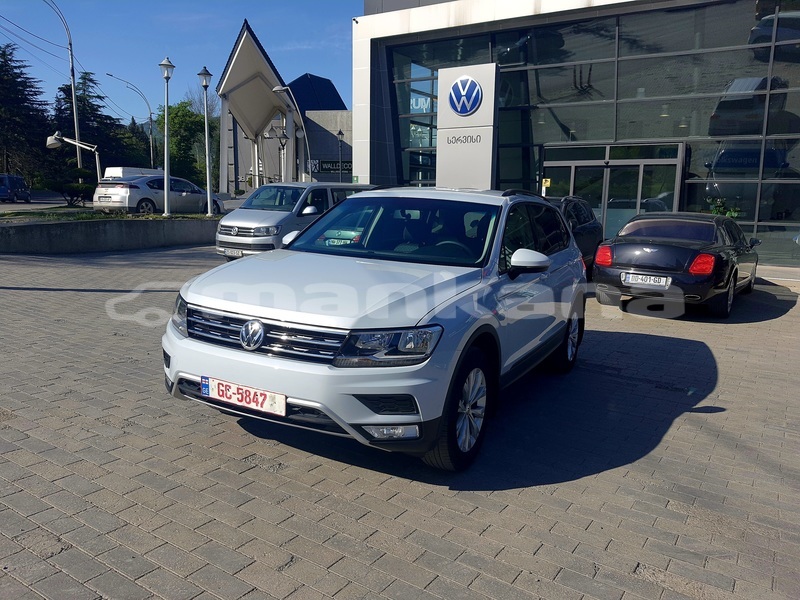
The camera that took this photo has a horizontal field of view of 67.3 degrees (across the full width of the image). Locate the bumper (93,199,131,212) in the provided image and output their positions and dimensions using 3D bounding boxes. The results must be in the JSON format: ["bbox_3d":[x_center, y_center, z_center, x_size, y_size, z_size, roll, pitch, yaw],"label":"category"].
[{"bbox_3d":[-8.930,-2.980,18.580,1.740,0.470,0.400,7,11,29],"label":"bumper"}]

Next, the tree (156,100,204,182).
[{"bbox_3d":[-16.033,-11.058,44.588,4.200,7.200,4.200,2,9,0],"label":"tree"}]

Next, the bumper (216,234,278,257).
[{"bbox_3d":[-3.420,-1.120,12.950,1.870,0.500,0.500,7,11,30],"label":"bumper"}]

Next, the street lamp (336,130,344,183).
[{"bbox_3d":[-3.870,-8.550,39.100,0.480,4.800,0.480,1,9,0],"label":"street lamp"}]

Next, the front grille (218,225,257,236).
[{"bbox_3d":[-3.345,-1.390,12.240,1.020,0.220,0.150,7,11,32],"label":"front grille"}]

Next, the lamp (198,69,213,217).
[{"bbox_3d":[-6.130,-5.020,19.160,0.460,4.600,0.460,1,9,0],"label":"lamp"}]

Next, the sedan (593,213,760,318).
[{"bbox_3d":[4.850,-0.710,10.250,1.960,1.480,5.280,8,10,35],"label":"sedan"}]

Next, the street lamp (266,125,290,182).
[{"bbox_3d":[-4.698,-4.720,24.359,0.550,4.400,0.550,2,9,0],"label":"street lamp"}]

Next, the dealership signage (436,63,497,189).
[{"bbox_3d":[1.920,-4.000,17.800,1.770,5.400,0.400,7,11,27],"label":"dealership signage"}]

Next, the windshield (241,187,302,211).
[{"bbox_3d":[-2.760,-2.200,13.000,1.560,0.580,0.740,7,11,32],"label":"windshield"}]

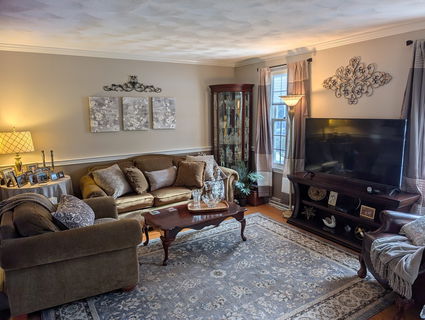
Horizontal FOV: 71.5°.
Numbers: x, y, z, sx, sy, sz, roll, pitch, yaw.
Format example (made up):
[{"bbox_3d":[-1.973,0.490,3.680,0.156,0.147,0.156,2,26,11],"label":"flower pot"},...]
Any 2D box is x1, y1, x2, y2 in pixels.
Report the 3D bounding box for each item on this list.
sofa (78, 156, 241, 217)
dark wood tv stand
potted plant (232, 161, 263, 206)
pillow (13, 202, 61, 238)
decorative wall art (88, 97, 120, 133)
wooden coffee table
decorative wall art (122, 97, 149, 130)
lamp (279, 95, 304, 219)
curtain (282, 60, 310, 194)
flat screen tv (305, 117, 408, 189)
[{"bbox_3d":[-0.755,0.418,4.428,2.200,0.920,0.930,-7,11,-32],"label":"sofa"},{"bbox_3d":[1.545,0.617,3.537,0.335,0.686,1.466,-7,11,-31],"label":"dark wood tv stand"},{"bbox_3d":[0.540,0.387,4.895,0.450,0.730,0.430,-7,11,-31],"label":"potted plant"},{"bbox_3d":[-1.532,0.557,2.604,0.220,0.430,0.470,-34,24,-24],"label":"pillow"},{"bbox_3d":[-1.570,-0.663,4.329,0.410,0.500,0.038,-7,11,-32],"label":"decorative wall art"},{"bbox_3d":[-0.199,0.805,3.514,1.115,0.399,0.624,-7,11,-31],"label":"wooden coffee table"},{"bbox_3d":[-1.176,-0.708,4.578,0.410,0.500,0.038,-7,11,-32],"label":"decorative wall art"},{"bbox_3d":[1.138,-0.033,4.265,0.380,1.780,0.380,-7,11,-32],"label":"lamp"},{"bbox_3d":[1.232,-0.352,4.278,0.130,2.060,0.480,-7,11,-32],"label":"curtain"},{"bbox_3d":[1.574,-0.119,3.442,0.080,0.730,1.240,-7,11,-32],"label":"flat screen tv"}]

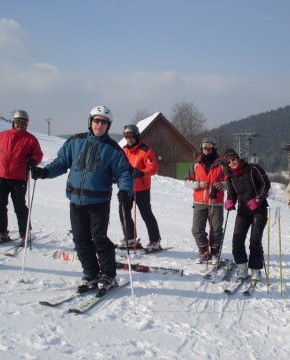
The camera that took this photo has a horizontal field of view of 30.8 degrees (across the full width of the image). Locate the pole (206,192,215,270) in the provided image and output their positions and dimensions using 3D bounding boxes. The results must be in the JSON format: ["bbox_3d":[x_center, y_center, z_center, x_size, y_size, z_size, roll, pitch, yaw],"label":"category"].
[{"bbox_3d":[0.925,0.681,7.400,0.060,1.170,0.060,4,-1,0],"label":"pole"}]

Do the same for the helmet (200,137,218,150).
[{"bbox_3d":[0.906,-0.492,7.400,0.220,0.200,0.270,1,2,27],"label":"helmet"}]

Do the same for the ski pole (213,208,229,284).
[{"bbox_3d":[0.934,0.778,6.448,0.060,1.070,0.060,11,-6,0],"label":"ski pole"}]

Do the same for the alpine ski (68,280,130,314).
[{"bbox_3d":[-0.400,1.140,5.300,0.120,0.080,1.550,6,2,18],"label":"alpine ski"}]

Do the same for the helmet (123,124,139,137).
[{"bbox_3d":[-0.191,-0.709,7.750,0.220,0.200,0.270,2,4,27],"label":"helmet"}]

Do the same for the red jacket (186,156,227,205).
[{"bbox_3d":[0.887,0.007,7.600,0.600,0.710,0.380,0,2,9],"label":"red jacket"}]

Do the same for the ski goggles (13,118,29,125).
[{"bbox_3d":[-1.694,-0.795,7.200,0.180,0.085,0.100,0,2,-10],"label":"ski goggles"}]

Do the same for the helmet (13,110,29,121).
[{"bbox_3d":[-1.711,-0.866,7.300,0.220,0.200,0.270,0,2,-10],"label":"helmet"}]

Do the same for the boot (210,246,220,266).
[{"bbox_3d":[0.977,1.053,7.350,0.120,0.300,0.300,3,1,14],"label":"boot"}]

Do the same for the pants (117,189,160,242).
[{"bbox_3d":[-0.084,0.501,8.000,0.460,0.840,0.460,-2,2,-44],"label":"pants"}]

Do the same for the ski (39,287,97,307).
[{"bbox_3d":[-0.570,1.100,5.420,0.120,0.080,1.550,7,2,23],"label":"ski"}]

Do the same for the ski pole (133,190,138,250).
[{"bbox_3d":[-0.143,0.507,7.750,0.060,1.150,0.060,-1,0,0],"label":"ski pole"}]

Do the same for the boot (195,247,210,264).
[{"bbox_3d":[0.817,1.036,7.380,0.120,0.300,0.300,3,1,30],"label":"boot"}]

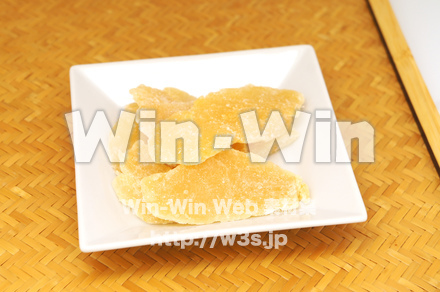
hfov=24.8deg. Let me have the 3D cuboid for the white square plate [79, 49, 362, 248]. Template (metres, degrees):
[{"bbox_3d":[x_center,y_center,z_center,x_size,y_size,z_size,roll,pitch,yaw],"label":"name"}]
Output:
[{"bbox_3d":[-0.007,0.004,0.576,0.150,0.025,0.150,-5,45,-5],"label":"white square plate"}]

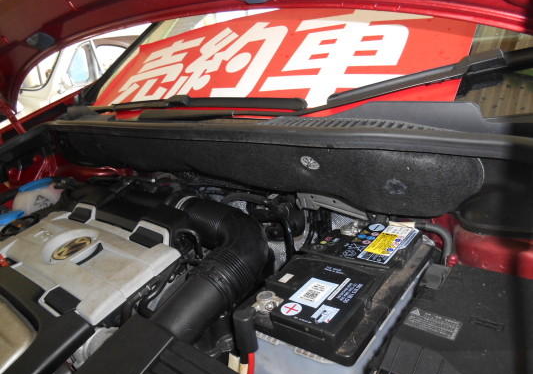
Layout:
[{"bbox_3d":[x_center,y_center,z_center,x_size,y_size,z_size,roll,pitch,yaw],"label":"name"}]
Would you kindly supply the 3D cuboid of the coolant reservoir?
[{"bbox_3d":[-0.600,0.058,1.070,0.155,0.160,0.150,5,22,39],"label":"coolant reservoir"}]

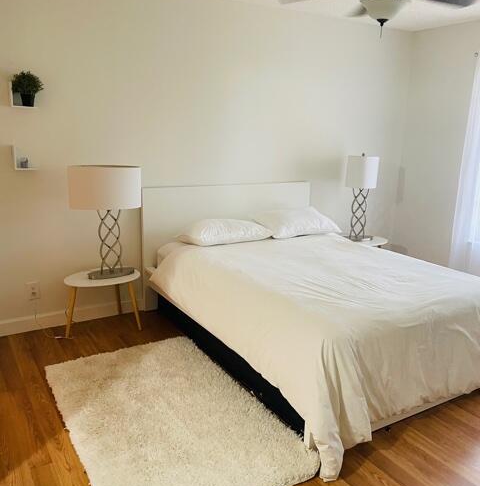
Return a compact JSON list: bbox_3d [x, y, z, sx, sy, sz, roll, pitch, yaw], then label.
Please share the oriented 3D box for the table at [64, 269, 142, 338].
[{"bbox_3d":[-0.982,0.436,3.486,0.530,0.430,0.420,-6,16,-30],"label":"table"}]

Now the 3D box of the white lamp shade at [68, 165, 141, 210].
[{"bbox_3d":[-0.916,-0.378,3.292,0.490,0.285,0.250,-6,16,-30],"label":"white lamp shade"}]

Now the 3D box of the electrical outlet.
[{"bbox_3d":[-1.482,0.342,3.436,0.080,0.125,0.012,-6,16,-30],"label":"electrical outlet"}]

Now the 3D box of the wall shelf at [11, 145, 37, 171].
[{"bbox_3d":[-1.406,-0.561,3.165,0.140,0.157,0.105,-6,16,-30],"label":"wall shelf"}]

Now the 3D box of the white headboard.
[{"bbox_3d":[-0.068,0.005,4.139,1.590,1.005,0.065,-6,16,-30],"label":"white headboard"}]

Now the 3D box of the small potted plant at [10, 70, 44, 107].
[{"bbox_3d":[-1.347,-0.979,3.062,0.185,0.215,0.175,-6,16,-30],"label":"small potted plant"}]

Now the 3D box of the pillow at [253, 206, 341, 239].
[{"bbox_3d":[0.474,-0.184,4.113,0.670,0.190,0.420,-6,16,-30],"label":"pillow"}]

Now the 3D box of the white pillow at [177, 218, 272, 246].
[{"bbox_3d":[-0.107,-0.106,3.804,0.720,0.170,0.420,-6,16,-30],"label":"white pillow"}]

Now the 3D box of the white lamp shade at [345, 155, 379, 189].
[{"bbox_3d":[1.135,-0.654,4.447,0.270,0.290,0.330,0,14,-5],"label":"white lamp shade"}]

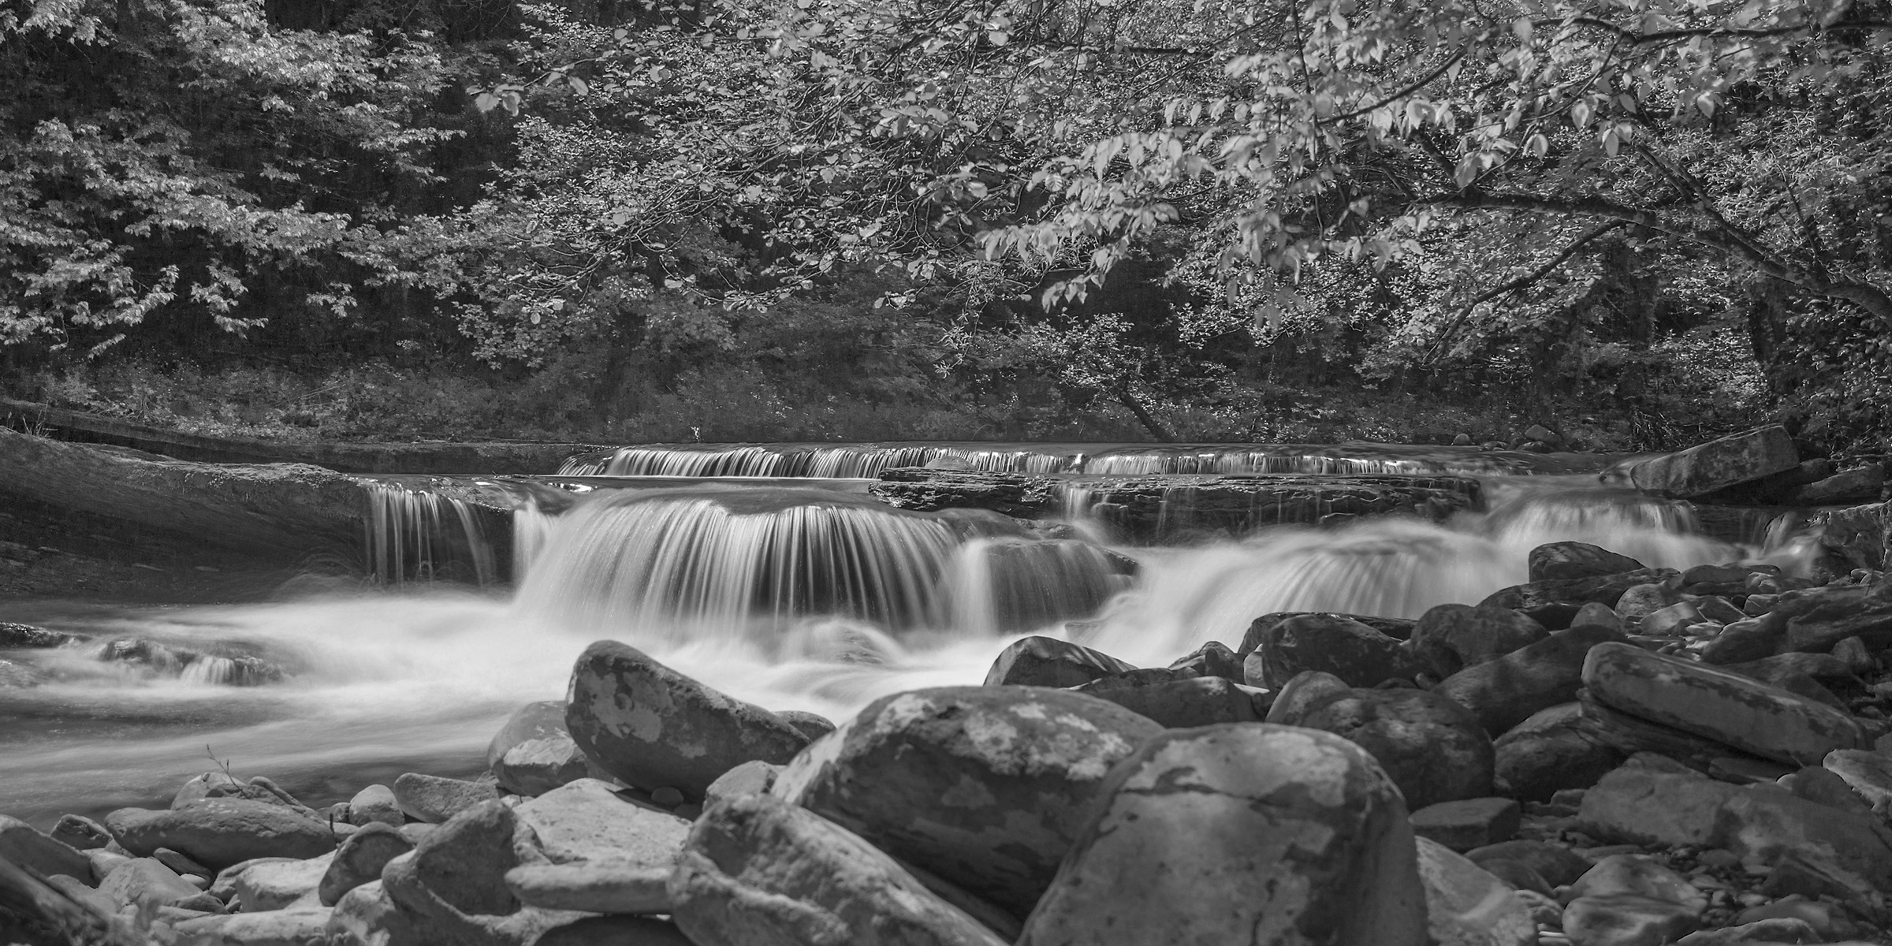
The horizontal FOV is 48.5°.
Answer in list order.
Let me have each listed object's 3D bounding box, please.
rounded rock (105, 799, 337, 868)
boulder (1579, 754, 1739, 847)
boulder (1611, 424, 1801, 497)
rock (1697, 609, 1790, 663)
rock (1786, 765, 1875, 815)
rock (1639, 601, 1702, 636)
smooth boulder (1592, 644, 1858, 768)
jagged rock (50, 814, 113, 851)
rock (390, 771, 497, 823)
[{"bbox_3d":[-1.807,0.903,5.238,0.551,0.162,0.302,3,2,5],"label":"rounded rock"},{"bbox_3d":[1.584,0.740,4.698,0.367,0.189,0.281,0,2,10],"label":"boulder"},{"bbox_3d":[4.903,-0.057,13.500,1.102,0.335,0.648,-12,4,-9],"label":"boulder"},{"bbox_3d":[2.357,0.480,6.200,0.280,0.150,0.200,0,1,-20],"label":"rock"},{"bbox_3d":[1.702,0.612,4.050,0.170,0.100,0.140,0,1,0],"label":"rock"},{"bbox_3d":[2.489,0.496,7.200,0.210,0.120,0.160,0,1,0],"label":"rock"},{"bbox_3d":[2.155,0.648,5.832,0.778,0.184,0.324,16,8,24],"label":"smooth boulder"},{"bbox_3d":[-2.800,1.162,6.800,0.180,0.100,0.160,0,2,-10],"label":"jagged rock"},{"bbox_3d":[-1.218,0.789,5.100,0.250,0.120,0.170,0,1,0],"label":"rock"}]

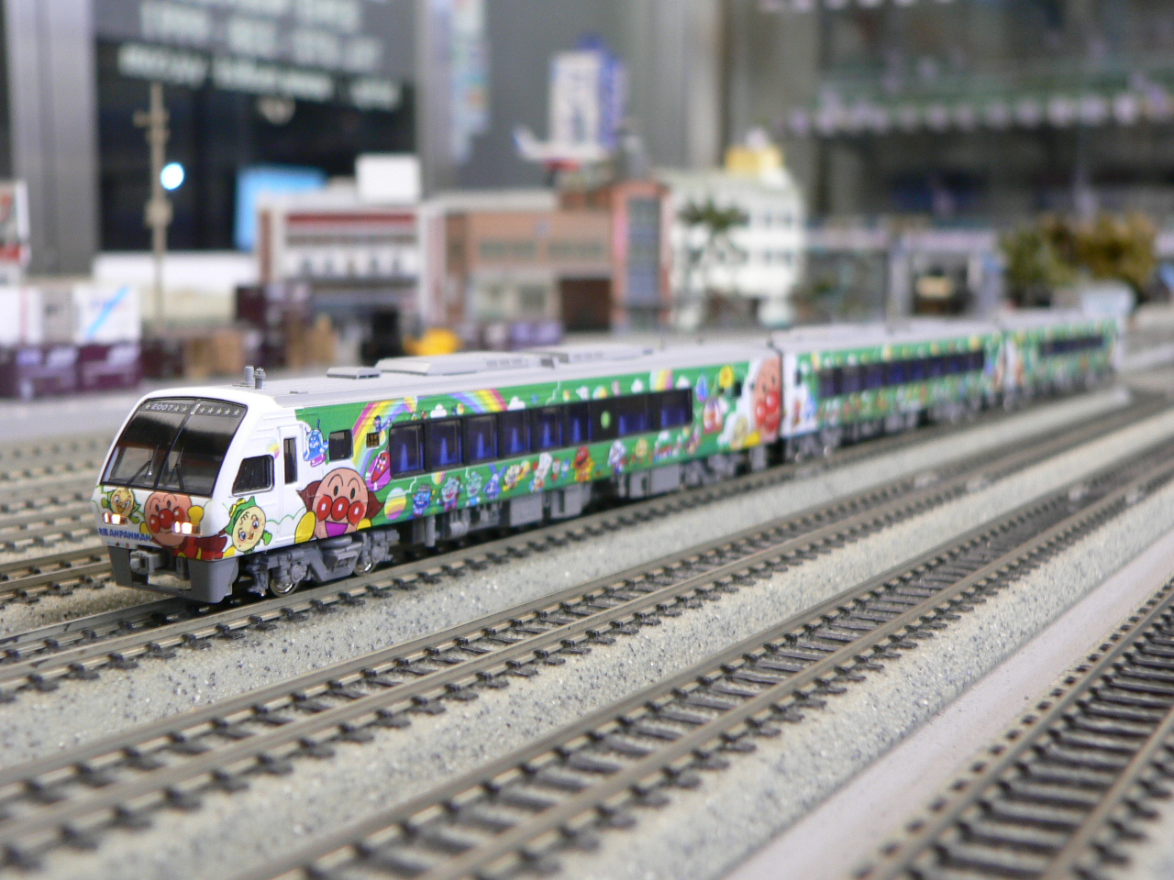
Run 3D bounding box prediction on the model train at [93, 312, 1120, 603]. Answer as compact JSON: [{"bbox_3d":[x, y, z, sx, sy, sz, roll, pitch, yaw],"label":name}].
[{"bbox_3d":[0.064,-0.013,0.335,0.019,0.026,0.418,5,8,32],"label":"model train"}]

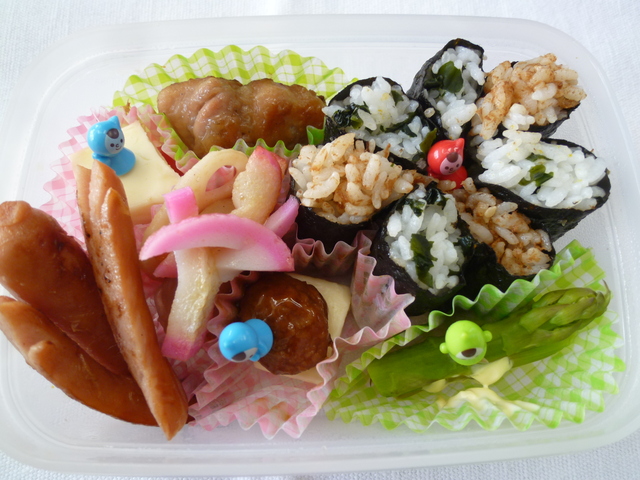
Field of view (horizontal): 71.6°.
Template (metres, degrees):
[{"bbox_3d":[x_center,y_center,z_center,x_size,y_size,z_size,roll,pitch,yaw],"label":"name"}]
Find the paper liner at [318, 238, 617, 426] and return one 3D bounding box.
[{"bbox_3d":[0.053,0.033,0.150,0.094,0.027,0.055,-17,78,-4],"label":"paper liner"}]

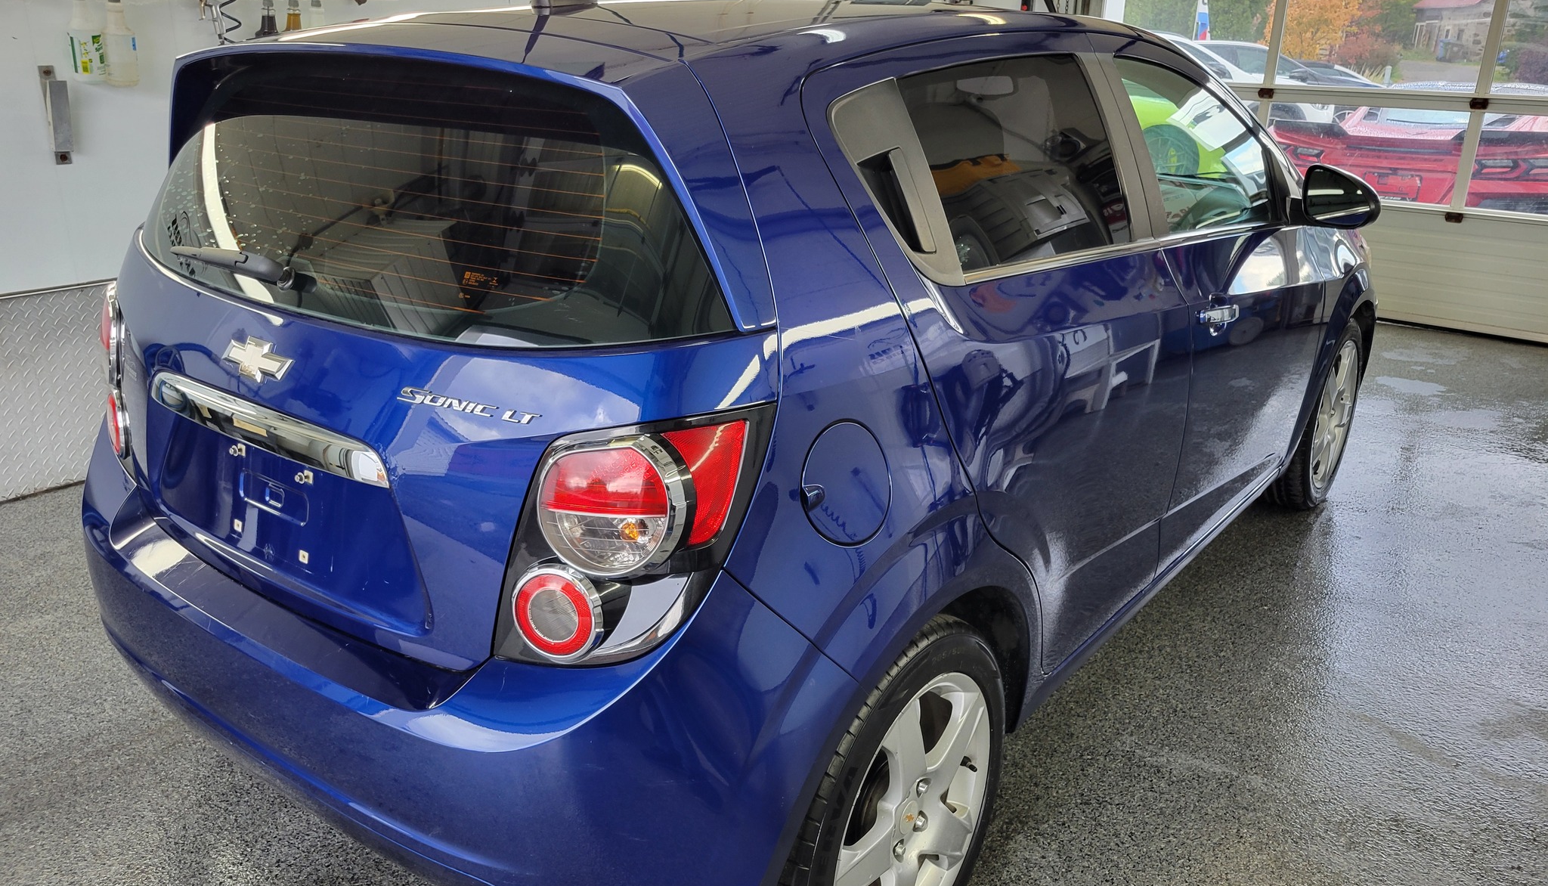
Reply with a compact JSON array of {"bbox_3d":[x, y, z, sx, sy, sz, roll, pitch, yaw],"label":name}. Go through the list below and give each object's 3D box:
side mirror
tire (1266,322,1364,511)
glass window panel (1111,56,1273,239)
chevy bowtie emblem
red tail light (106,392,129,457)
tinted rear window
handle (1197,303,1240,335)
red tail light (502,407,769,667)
[{"bbox_3d":[1.355,-0.588,2.772,0.178,0.156,0.115,15,24,35],"label":"side mirror"},{"bbox_3d":[1.688,-0.114,3.705,0.210,0.632,0.632,15,24,34],"label":"tire"},{"bbox_3d":[0.961,-0.661,2.568,0.050,0.395,0.850,-7,11,40],"label":"glass window panel"},{"bbox_3d":[-0.740,-0.117,1.658,0.183,0.060,0.016,14,6,35],"label":"chevy bowtie emblem"},{"bbox_3d":[-1.168,-0.034,2.091,0.060,0.122,0.122,-15,25,-37],"label":"red tail light"},{"bbox_3d":[-0.599,-0.380,1.765,1.280,0.440,0.170,16,-5,35],"label":"tinted rear window"},{"bbox_3d":[0.934,-0.260,2.438,0.050,0.050,0.215,16,25,35],"label":"handle"},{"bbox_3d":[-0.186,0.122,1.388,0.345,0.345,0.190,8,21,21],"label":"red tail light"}]

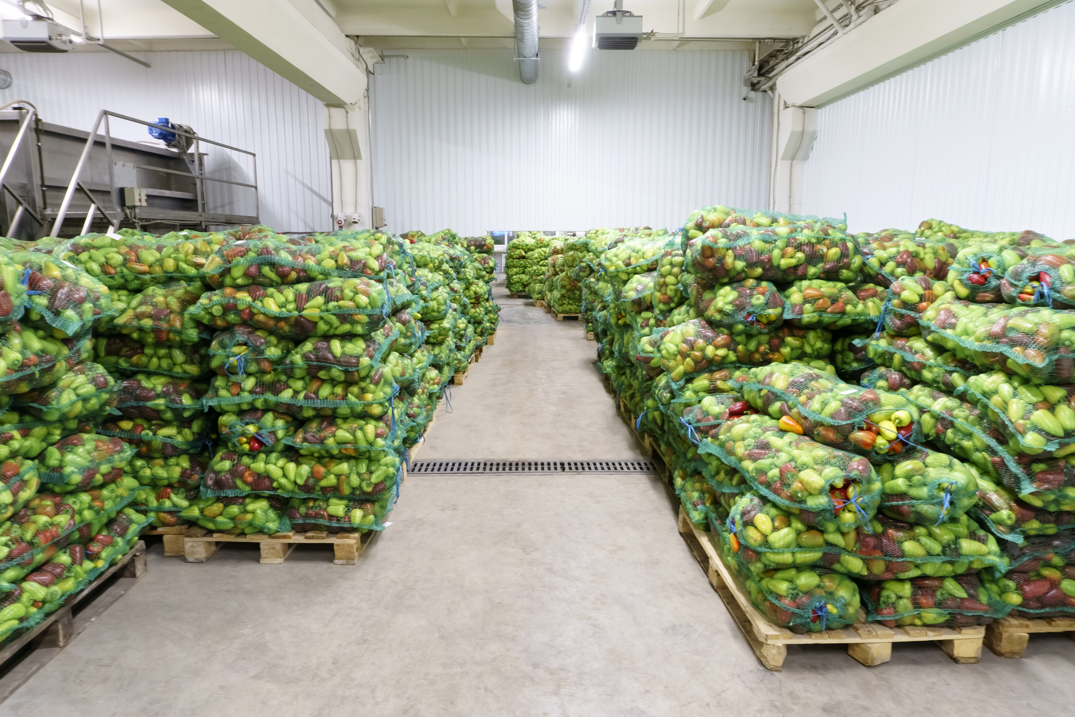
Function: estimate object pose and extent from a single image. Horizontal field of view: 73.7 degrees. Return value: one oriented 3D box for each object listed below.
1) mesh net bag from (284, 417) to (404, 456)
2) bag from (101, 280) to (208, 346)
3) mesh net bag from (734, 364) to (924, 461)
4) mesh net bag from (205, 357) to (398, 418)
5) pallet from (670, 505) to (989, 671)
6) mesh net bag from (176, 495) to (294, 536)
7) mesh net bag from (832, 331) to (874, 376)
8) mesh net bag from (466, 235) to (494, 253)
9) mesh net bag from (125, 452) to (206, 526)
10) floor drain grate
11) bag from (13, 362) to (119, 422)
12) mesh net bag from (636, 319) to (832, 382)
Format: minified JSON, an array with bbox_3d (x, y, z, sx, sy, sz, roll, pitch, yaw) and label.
[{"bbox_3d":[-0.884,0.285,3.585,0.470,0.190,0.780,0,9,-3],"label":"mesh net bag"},{"bbox_3d":[-1.700,-0.260,3.546,0.460,0.240,0.780,0,9,-3],"label":"bag"},{"bbox_3d":[1.125,0.166,2.885,0.380,0.220,0.740,-3,16,-18],"label":"mesh net bag"},{"bbox_3d":[-1.110,0.133,3.389,0.880,0.240,0.420,0,10,1],"label":"mesh net bag"},{"bbox_3d":[1.171,0.938,3.151,0.800,0.144,1.200,0,9,-3],"label":"pallet"},{"bbox_3d":[-1.390,0.663,3.665,0.500,0.200,0.760,0,9,0],"label":"mesh net bag"},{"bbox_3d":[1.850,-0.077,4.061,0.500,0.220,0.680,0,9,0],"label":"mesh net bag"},{"bbox_3d":[-0.848,-1.632,10.272,0.480,0.250,0.700,0,10,0],"label":"mesh net bag"},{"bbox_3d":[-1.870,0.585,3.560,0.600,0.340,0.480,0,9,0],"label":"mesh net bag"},{"bbox_3d":[-0.030,0.737,4.801,1.660,0.030,0.280,0,9,0],"label":"floor drain grate"},{"bbox_3d":[-2.070,0.132,2.781,0.730,0.220,0.500,1,10,6],"label":"bag"},{"bbox_3d":[0.930,-0.067,3.393,0.870,0.220,0.450,0,9,0],"label":"mesh net bag"}]

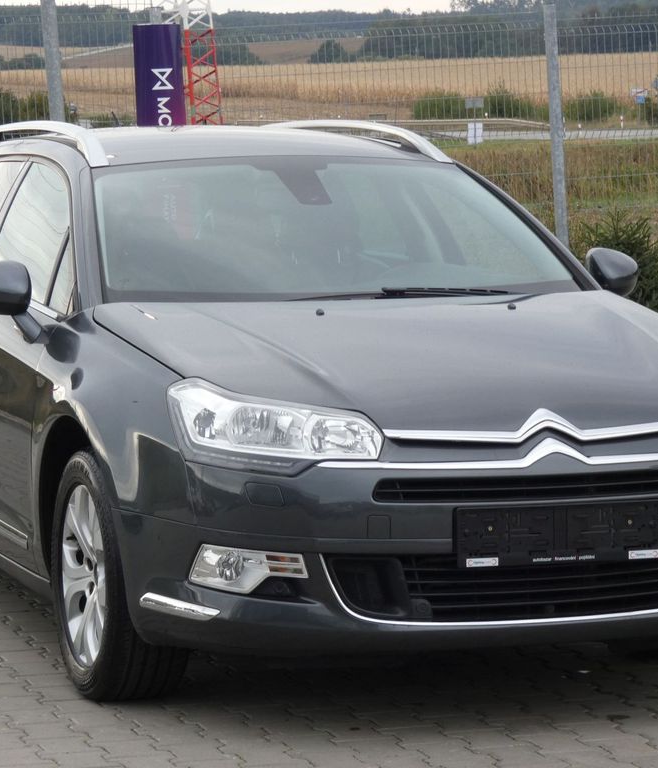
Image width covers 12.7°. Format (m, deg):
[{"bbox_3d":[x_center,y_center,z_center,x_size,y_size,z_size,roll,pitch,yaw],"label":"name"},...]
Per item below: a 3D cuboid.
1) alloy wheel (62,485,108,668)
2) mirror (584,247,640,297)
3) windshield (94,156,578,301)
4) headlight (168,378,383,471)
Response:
[{"bbox_3d":[-0.544,0.490,7.618,0.190,0.470,0.470,-2,5,-19],"label":"alloy wheel"},{"bbox_3d":[0.849,-0.302,8.865,0.220,0.205,0.190,-2,5,-19],"label":"mirror"},{"bbox_3d":[0.015,-0.431,8.389,1.430,0.185,1.000,-2,34,-19],"label":"windshield"},{"bbox_3d":[-0.125,0.100,6.967,0.497,0.230,0.286,-1,5,-4],"label":"headlight"}]

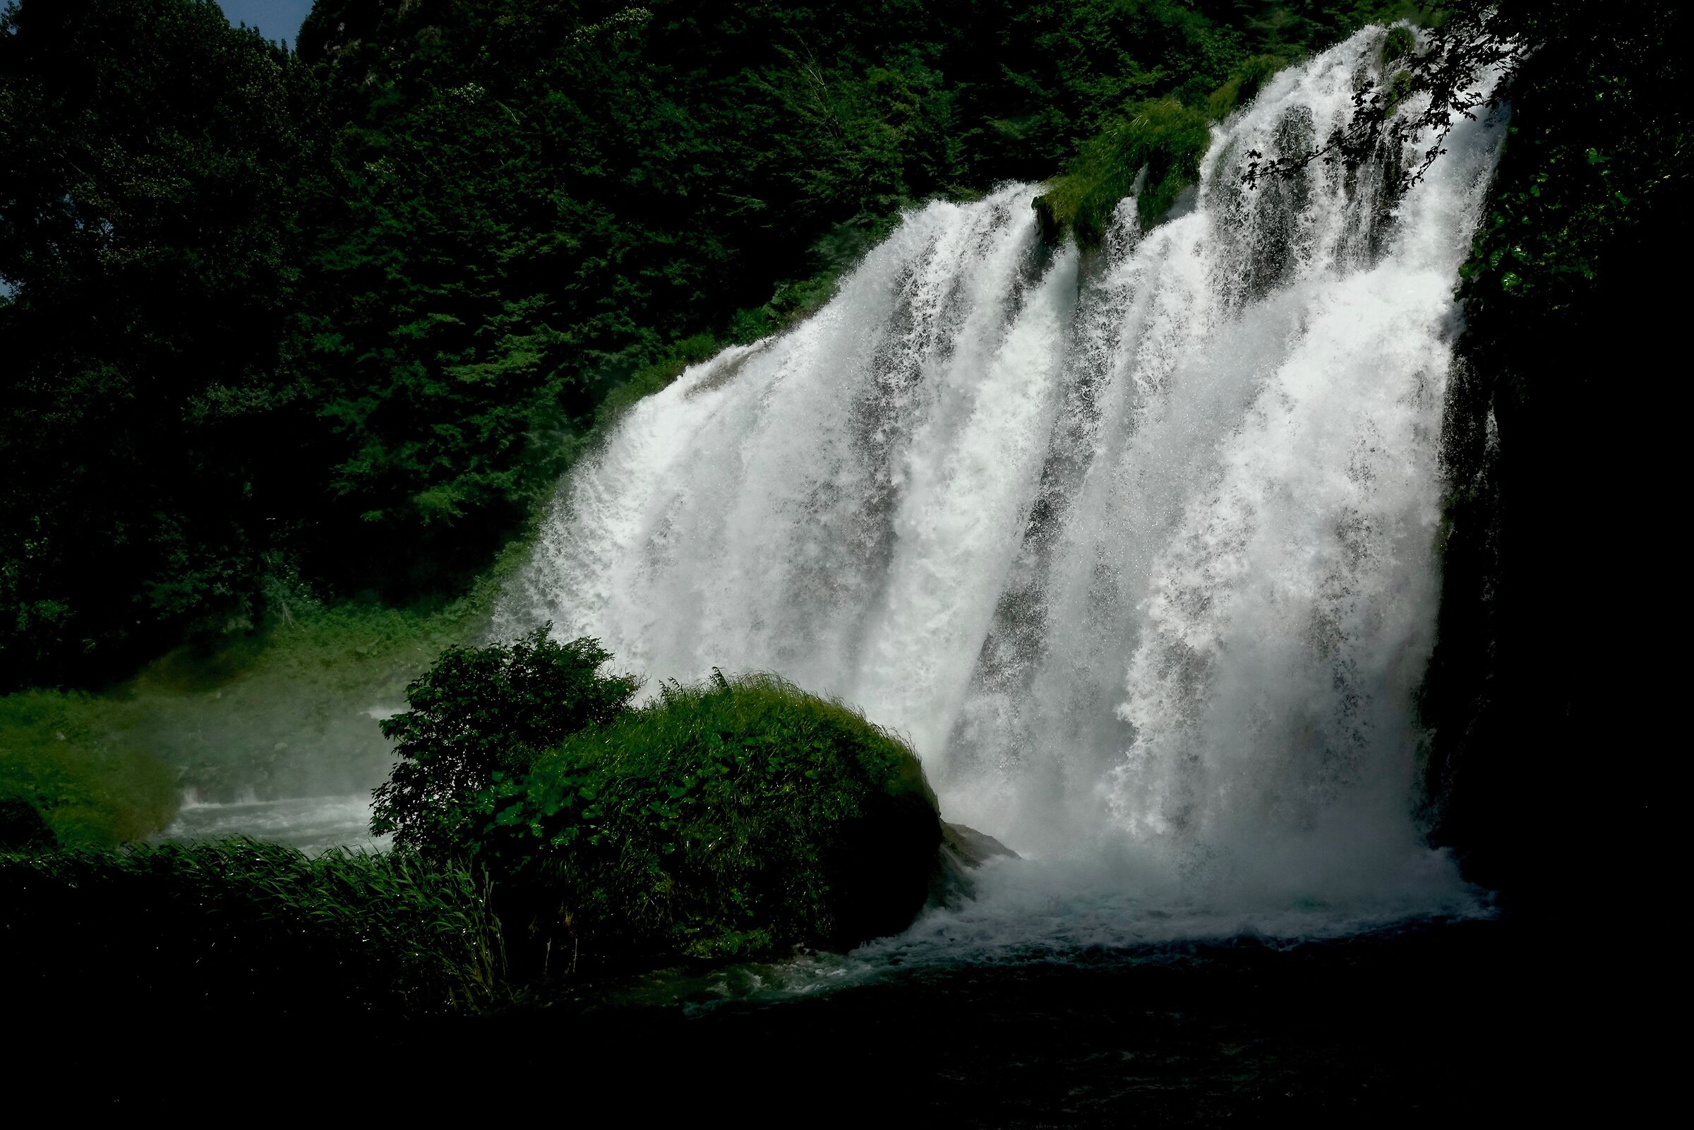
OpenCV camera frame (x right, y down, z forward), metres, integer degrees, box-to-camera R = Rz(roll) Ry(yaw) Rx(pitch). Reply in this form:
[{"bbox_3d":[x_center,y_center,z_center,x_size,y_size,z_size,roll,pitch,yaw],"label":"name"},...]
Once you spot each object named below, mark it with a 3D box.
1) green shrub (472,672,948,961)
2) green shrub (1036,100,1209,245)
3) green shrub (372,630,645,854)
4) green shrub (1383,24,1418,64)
[{"bbox_3d":[-1.763,3.271,21.800,5.900,3.600,4.400,0,-6,0],"label":"green shrub"},{"bbox_3d":[5.051,-7.219,31.000,3.400,2.500,2.400,-3,-7,30],"label":"green shrub"},{"bbox_3d":[-4.588,2.423,22.800,3.500,3.200,3.000,0,-6,0],"label":"green shrub"},{"bbox_3d":[9.800,-9.237,30.000,0.630,0.700,0.600,0,-6,0],"label":"green shrub"}]

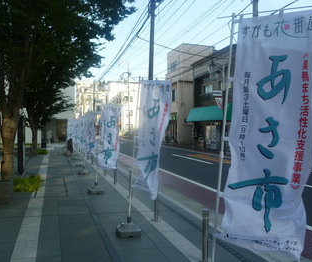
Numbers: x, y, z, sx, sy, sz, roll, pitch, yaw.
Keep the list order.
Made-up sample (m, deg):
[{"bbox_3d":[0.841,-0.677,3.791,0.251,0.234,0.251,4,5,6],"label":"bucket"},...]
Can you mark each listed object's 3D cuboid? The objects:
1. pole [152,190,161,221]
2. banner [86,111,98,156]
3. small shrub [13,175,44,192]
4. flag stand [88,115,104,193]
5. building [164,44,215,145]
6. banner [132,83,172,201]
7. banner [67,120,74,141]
[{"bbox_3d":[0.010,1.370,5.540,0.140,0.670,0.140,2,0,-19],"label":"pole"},{"bbox_3d":[-2.510,0.100,11.400,0.570,1.790,0.160,3,-1,30],"label":"banner"},{"bbox_3d":[-3.500,1.420,8.100,0.780,0.340,0.800,2,0,-19],"label":"small shrub"},{"bbox_3d":[-1.640,0.530,8.150,0.420,2.380,0.420,2,0,-19],"label":"flag stand"},{"bbox_3d":[3.650,-3.600,31.300,4.100,10.100,4.100,2,0,-19],"label":"building"},{"bbox_3d":[-0.057,0.146,4.750,0.560,1.840,0.170,3,-1,24],"label":"banner"},{"bbox_3d":[-6.500,0.070,22.300,0.560,1.750,0.150,3,-1,28],"label":"banner"}]

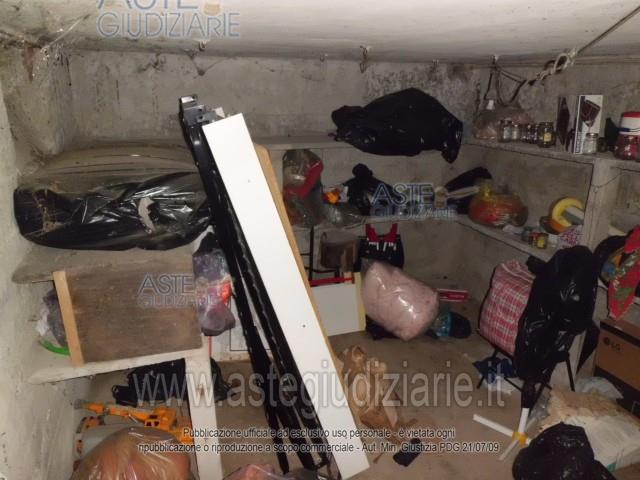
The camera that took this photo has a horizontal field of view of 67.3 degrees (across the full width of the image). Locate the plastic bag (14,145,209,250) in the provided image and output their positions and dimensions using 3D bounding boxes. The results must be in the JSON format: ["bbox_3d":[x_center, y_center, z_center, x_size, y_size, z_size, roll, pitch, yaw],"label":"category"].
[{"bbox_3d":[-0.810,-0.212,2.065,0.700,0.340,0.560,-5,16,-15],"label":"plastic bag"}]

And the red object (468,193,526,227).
[{"bbox_3d":[1.086,-0.205,2.949,0.310,0.165,0.240,5,18,21],"label":"red object"}]

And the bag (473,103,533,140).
[{"bbox_3d":[1.115,-0.729,2.938,0.250,0.200,0.310,-6,17,-15],"label":"bag"}]

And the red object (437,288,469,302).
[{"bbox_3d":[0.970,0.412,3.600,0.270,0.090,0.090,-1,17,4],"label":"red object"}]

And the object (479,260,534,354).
[{"bbox_3d":[1.043,0.346,2.649,0.150,0.460,0.310,-5,16,-15],"label":"object"}]

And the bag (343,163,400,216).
[{"bbox_3d":[0.360,-0.357,3.385,0.390,0.370,0.290,-5,17,-17],"label":"bag"}]

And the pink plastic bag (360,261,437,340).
[{"bbox_3d":[0.526,0.380,3.273,0.470,0.460,0.350,-1,15,-1],"label":"pink plastic bag"}]

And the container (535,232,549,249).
[{"bbox_3d":[1.277,0.004,2.796,0.072,0.078,0.072,-5,16,-15],"label":"container"}]

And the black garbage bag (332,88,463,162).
[{"bbox_3d":[0.451,-0.692,2.939,0.720,0.400,0.380,-6,17,-15],"label":"black garbage bag"}]

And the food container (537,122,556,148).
[{"bbox_3d":[1.115,-0.511,2.360,0.082,0.114,0.082,-6,17,-15],"label":"food container"}]

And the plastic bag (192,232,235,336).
[{"bbox_3d":[-0.454,0.188,2.005,0.190,0.435,0.200,-5,17,-17],"label":"plastic bag"}]

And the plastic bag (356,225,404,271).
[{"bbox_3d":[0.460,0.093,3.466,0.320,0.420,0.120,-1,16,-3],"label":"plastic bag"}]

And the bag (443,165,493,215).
[{"bbox_3d":[1.119,-0.375,3.633,0.306,0.347,0.280,-5,17,-17],"label":"bag"}]

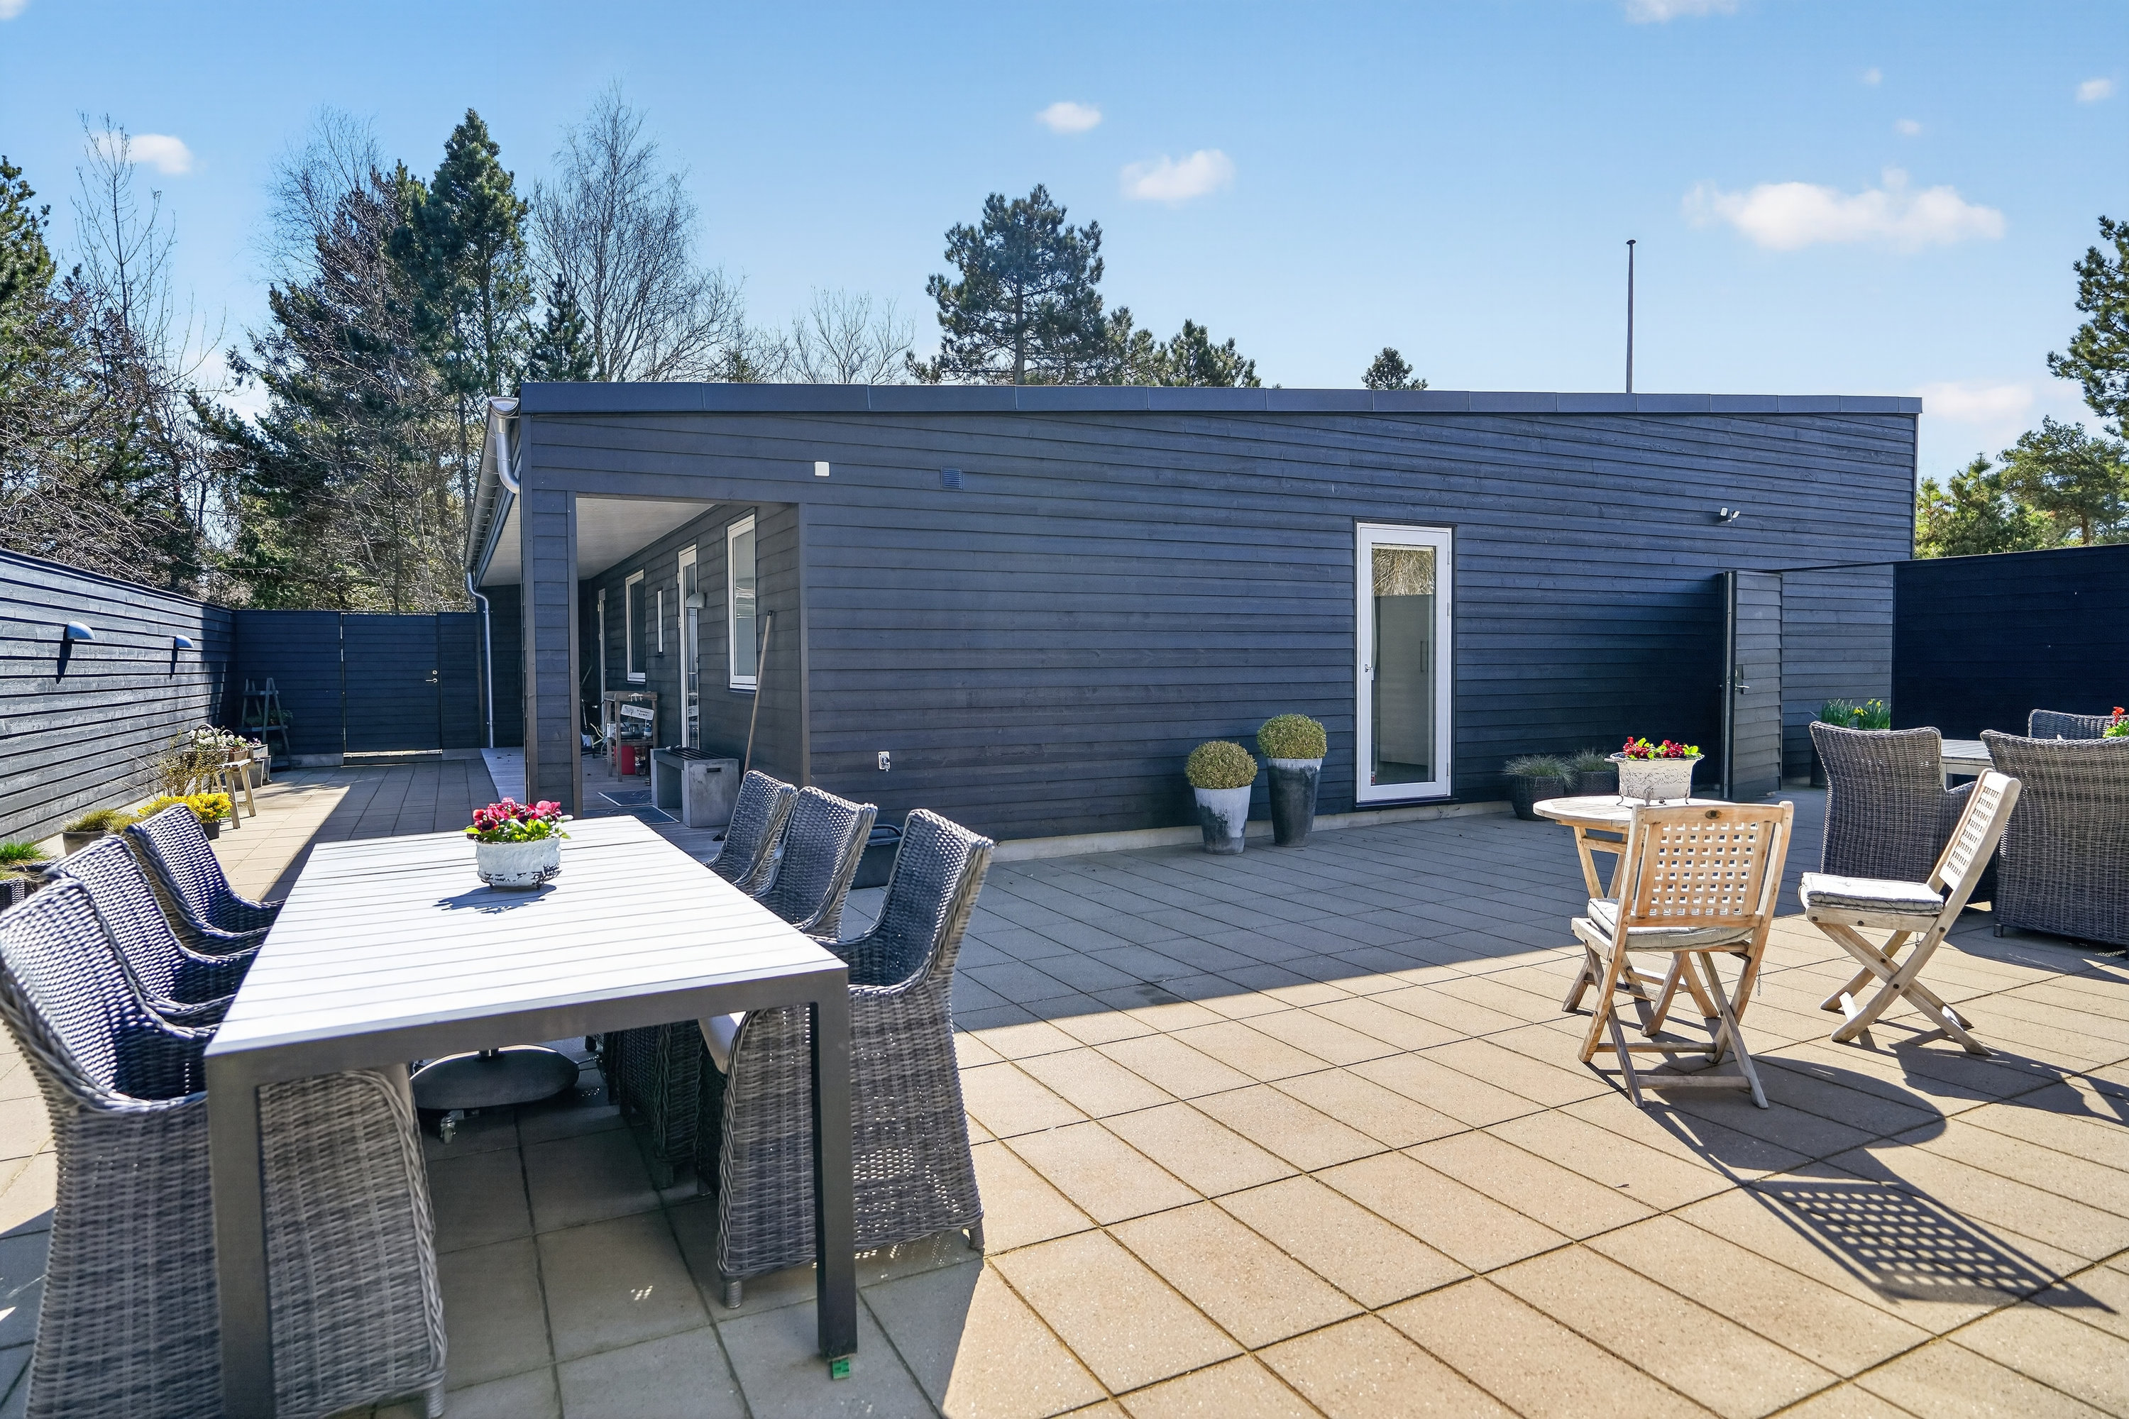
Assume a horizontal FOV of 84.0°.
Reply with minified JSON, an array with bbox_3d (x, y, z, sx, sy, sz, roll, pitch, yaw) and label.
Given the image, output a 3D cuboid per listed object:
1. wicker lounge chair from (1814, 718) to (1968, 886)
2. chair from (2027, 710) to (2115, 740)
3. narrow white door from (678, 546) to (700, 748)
[{"bbox_3d":[4.279,0.537,6.013,0.670,0.920,0.620,-2,3,-27],"label":"wicker lounge chair"},{"bbox_3d":[5.758,0.496,6.785,0.660,0.920,0.620,-2,3,-27],"label":"chair"},{"bbox_3d":[-3.362,-0.356,10.720,0.090,2.180,0.970,-2,3,-27],"label":"narrow white door"}]

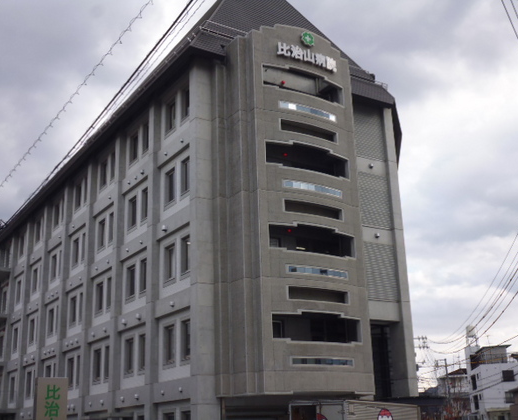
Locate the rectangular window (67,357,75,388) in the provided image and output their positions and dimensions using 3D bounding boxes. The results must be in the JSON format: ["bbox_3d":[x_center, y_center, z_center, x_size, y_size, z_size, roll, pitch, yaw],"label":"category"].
[{"bbox_3d":[-10.593,9.262,42.227,0.203,1.593,1.120,9,-20,-30],"label":"rectangular window"}]

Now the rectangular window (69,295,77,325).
[{"bbox_3d":[-10.681,5.913,43.262,0.203,1.593,1.120,9,-20,-30],"label":"rectangular window"}]

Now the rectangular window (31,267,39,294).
[{"bbox_3d":[-15.326,4.895,51.271,0.150,1.520,1.020,9,-20,-30],"label":"rectangular window"}]

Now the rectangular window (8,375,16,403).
[{"bbox_3d":[-17.381,12.701,52.754,0.150,1.520,1.020,9,-20,-30],"label":"rectangular window"}]

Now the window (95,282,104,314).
[{"bbox_3d":[-8.329,4.661,39.244,0.150,1.520,1.020,9,-20,-30],"label":"window"}]

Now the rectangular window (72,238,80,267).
[{"bbox_3d":[-10.768,2.577,44.293,0.203,1.593,1.120,9,-20,-30],"label":"rectangular window"}]

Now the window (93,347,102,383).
[{"bbox_3d":[-8.291,8.074,38.574,0.203,1.593,1.120,9,-20,-30],"label":"window"}]

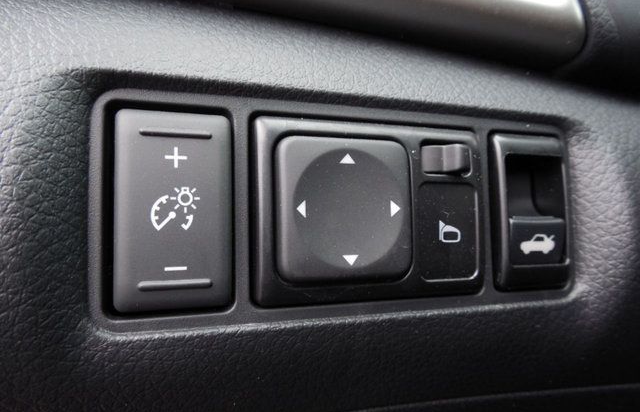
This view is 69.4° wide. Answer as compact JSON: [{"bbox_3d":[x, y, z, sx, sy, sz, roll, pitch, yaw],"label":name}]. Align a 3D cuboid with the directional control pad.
[{"bbox_3d":[0.005,0.001,0.089,0.025,0.026,0.006,0,-4,-20],"label":"directional control pad"}]

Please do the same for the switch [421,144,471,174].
[{"bbox_3d":[0.026,-0.010,0.098,0.010,0.006,0.004,0,-4,-20],"label":"switch"}]

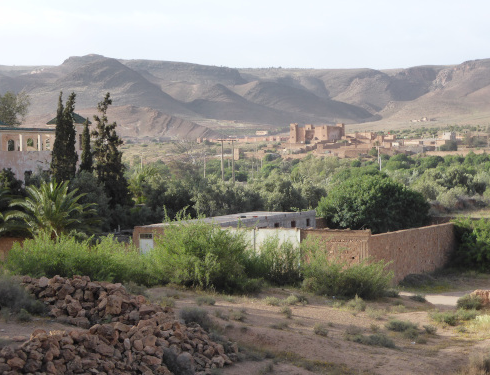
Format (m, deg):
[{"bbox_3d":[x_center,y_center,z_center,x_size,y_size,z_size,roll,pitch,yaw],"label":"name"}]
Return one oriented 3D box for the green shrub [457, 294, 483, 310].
[{"bbox_3d":[10.126,5.164,48.000,1.170,0.600,0.990,0,2,0],"label":"green shrub"}]

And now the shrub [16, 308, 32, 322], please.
[{"bbox_3d":[-9.651,5.577,46.573,0.697,0.578,0.627,0,3,0],"label":"shrub"}]

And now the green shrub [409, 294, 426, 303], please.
[{"bbox_3d":[8.150,5.244,50.500,0.760,0.300,0.640,0,2,0],"label":"green shrub"}]

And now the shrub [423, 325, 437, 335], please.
[{"bbox_3d":[7.495,5.738,43.191,0.566,0.376,0.509,0,3,0],"label":"shrub"}]

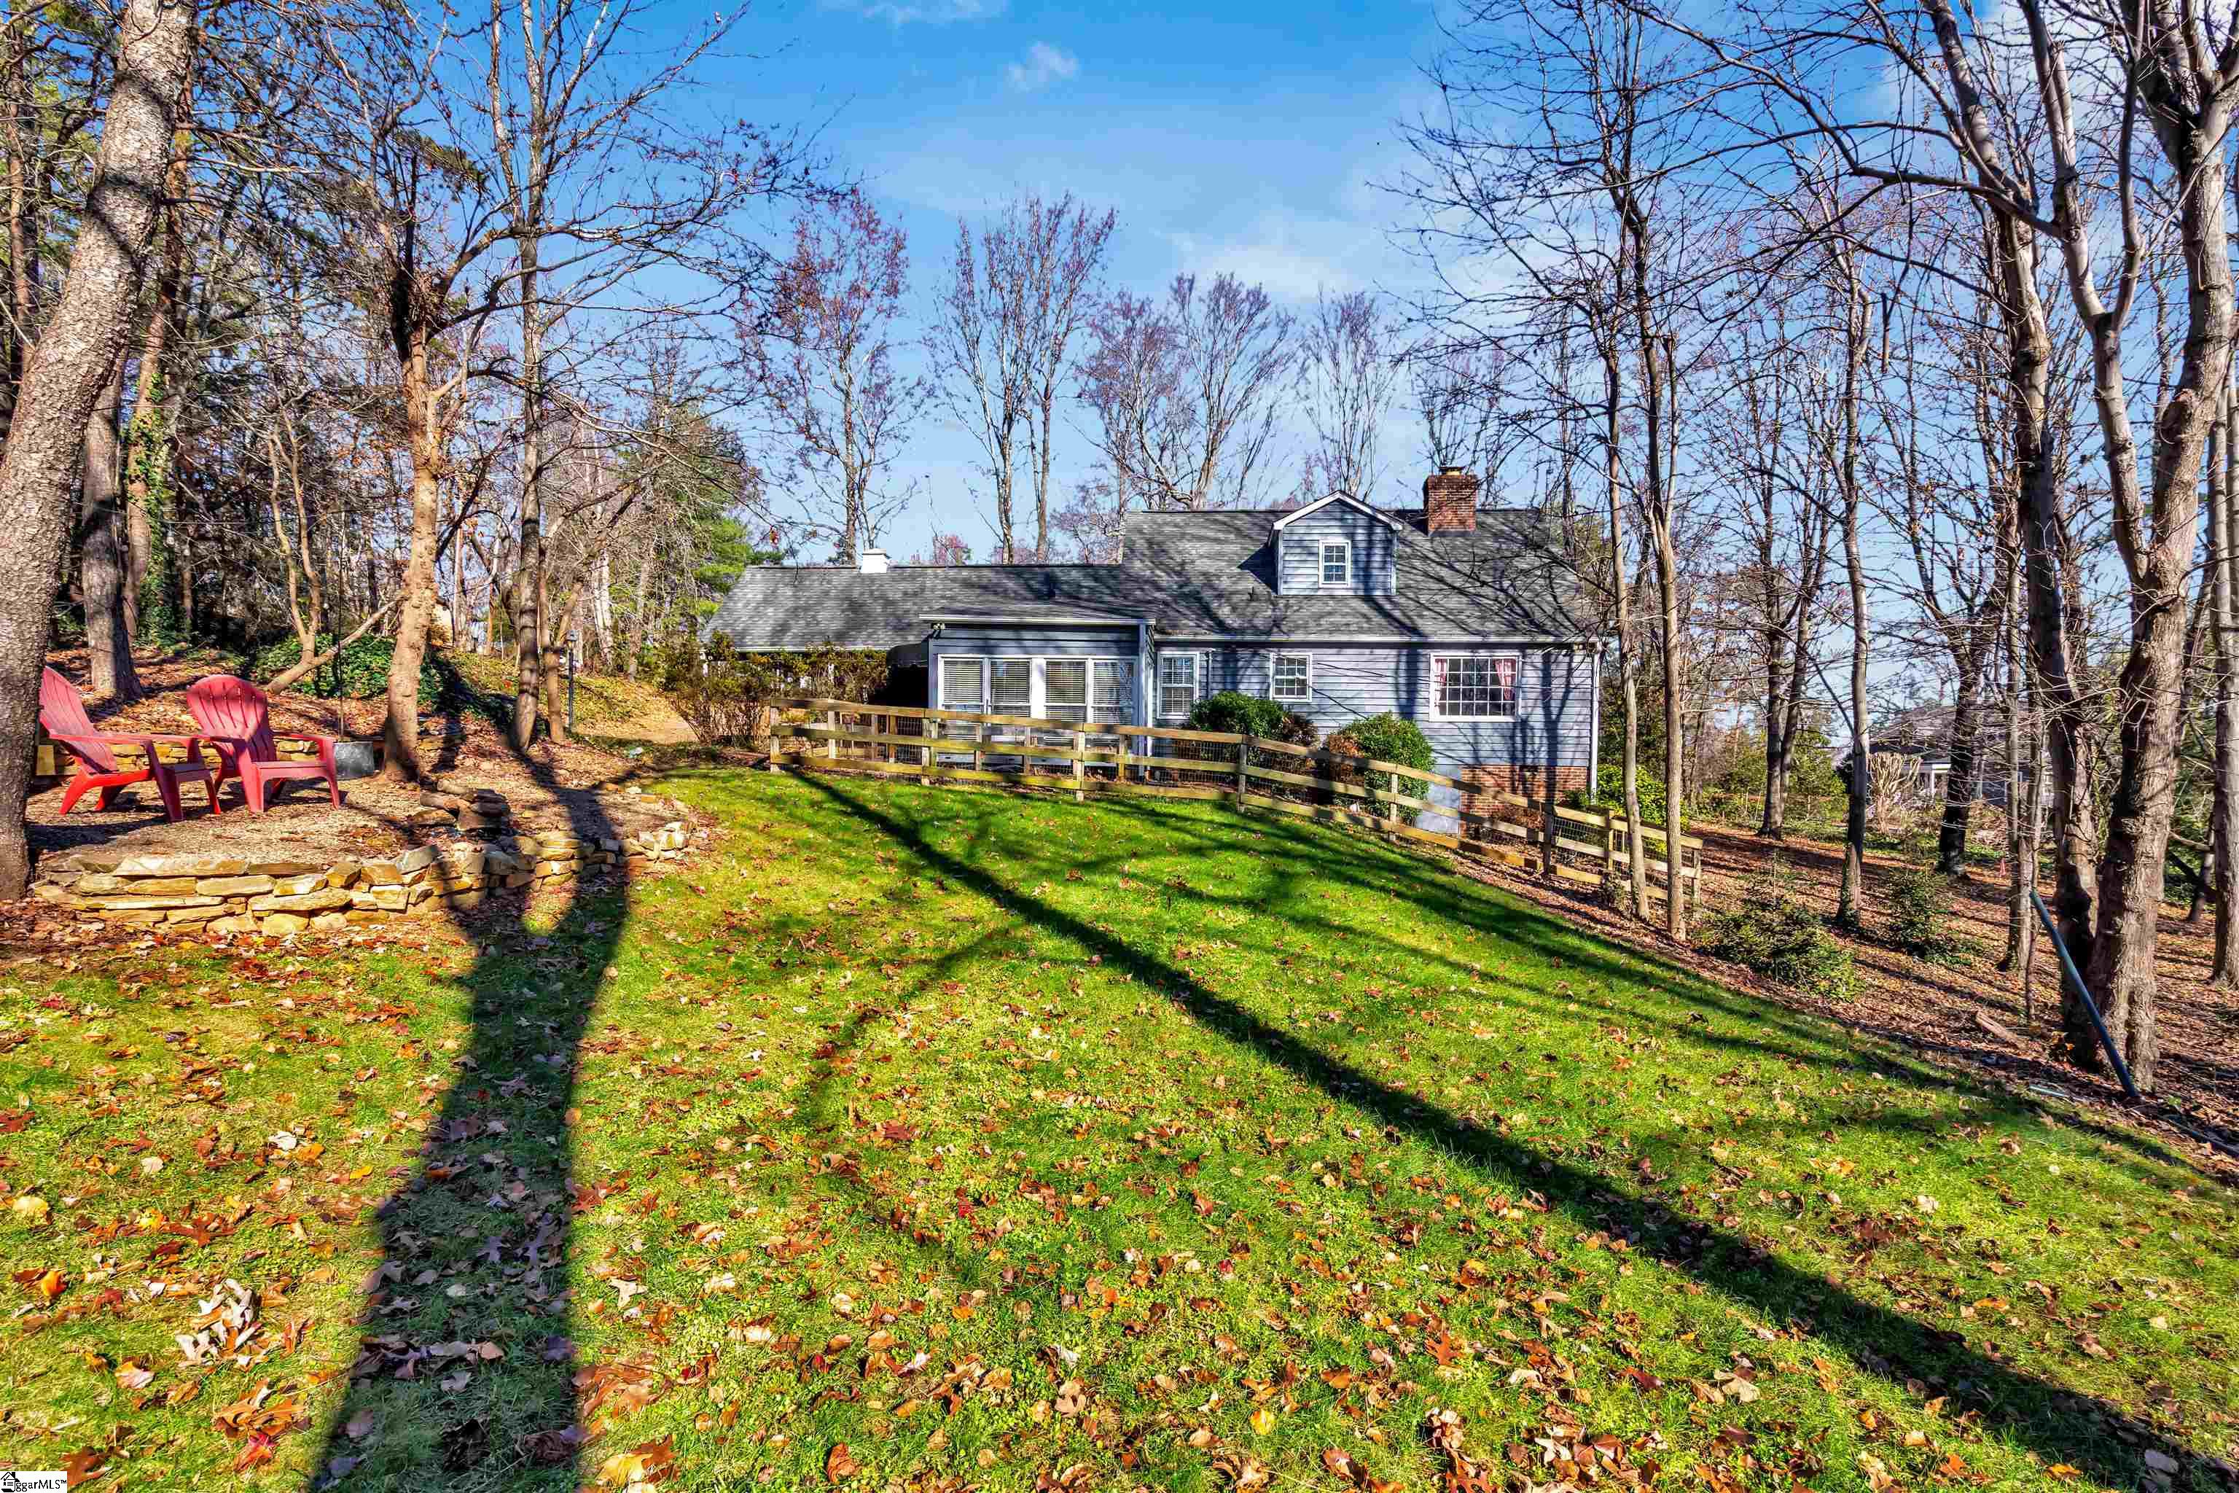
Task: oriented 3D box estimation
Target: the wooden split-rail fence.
[{"bbox_3d":[1.525,0.780,15.797,14.809,2.886,0.500,1,2,5],"label":"wooden split-rail fence"}]

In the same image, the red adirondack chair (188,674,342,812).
[{"bbox_3d":[-6.509,-0.020,7.567,0.854,0.970,0.718,1,2,19],"label":"red adirondack chair"}]

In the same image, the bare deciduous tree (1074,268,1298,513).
[{"bbox_3d":[2.417,-8.843,37.698,8.014,17.946,8.014,1,2,0],"label":"bare deciduous tree"}]

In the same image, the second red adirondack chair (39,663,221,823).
[{"bbox_3d":[-6.910,-0.004,6.923,0.854,0.970,0.718,0,2,-17],"label":"second red adirondack chair"}]

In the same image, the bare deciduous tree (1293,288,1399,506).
[{"bbox_3d":[9.548,-9.696,42.666,4.388,19.461,4.388,1,2,0],"label":"bare deciduous tree"}]

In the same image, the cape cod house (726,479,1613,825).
[{"bbox_3d":[-0.146,-2.454,22.914,20.102,7.891,11.199,1,2,6],"label":"cape cod house"}]

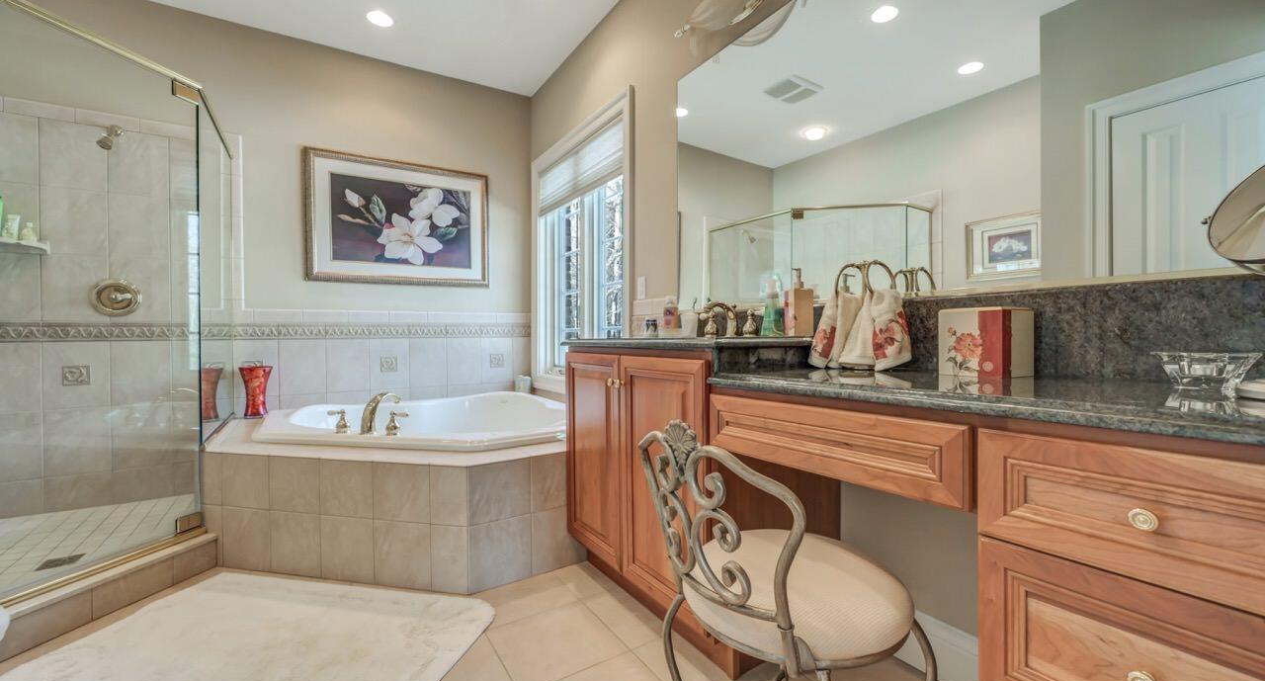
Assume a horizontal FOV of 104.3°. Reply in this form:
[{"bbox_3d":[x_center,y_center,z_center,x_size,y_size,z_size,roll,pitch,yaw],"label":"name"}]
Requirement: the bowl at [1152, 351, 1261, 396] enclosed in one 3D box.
[{"bbox_3d":[0.933,0.053,0.802,0.116,0.062,0.116,-1,0,-33],"label":"bowl"}]

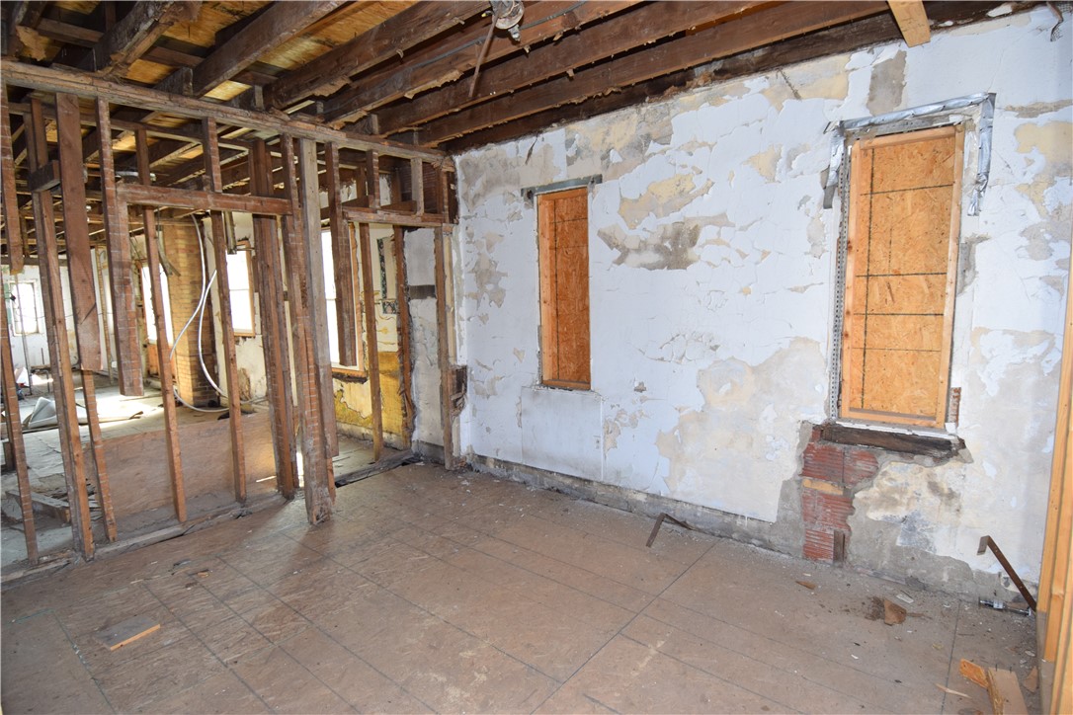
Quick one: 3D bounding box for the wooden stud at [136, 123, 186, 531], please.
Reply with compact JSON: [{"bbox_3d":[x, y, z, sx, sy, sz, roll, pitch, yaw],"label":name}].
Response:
[{"bbox_3d":[-2.611,-0.165,3.730,0.095,2.740,0.048,3,8,39],"label":"wooden stud"}]

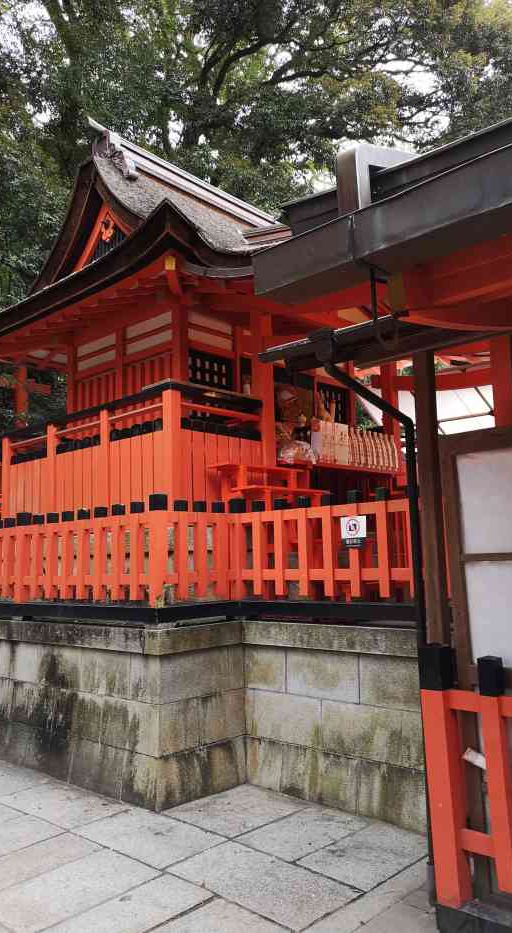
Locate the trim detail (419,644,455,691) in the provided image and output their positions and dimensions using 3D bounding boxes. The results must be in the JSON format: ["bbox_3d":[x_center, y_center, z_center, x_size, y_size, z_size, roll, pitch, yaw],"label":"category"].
[{"bbox_3d":[0.776,0.854,3.116,0.105,0.185,0.110,-9,-10,43],"label":"trim detail"}]

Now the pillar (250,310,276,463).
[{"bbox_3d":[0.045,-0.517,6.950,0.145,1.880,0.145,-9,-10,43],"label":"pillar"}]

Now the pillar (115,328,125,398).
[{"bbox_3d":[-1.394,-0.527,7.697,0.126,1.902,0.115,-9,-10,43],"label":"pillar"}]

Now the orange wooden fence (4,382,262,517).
[{"bbox_3d":[-1.351,0.083,7.382,2.881,1.190,1.102,-9,-10,43],"label":"orange wooden fence"}]

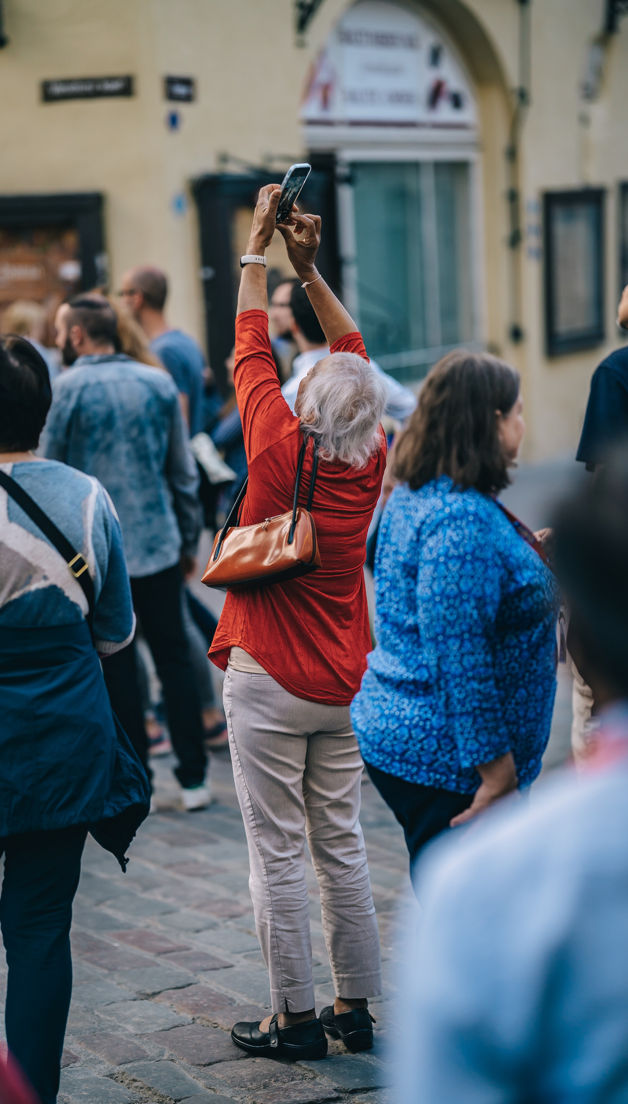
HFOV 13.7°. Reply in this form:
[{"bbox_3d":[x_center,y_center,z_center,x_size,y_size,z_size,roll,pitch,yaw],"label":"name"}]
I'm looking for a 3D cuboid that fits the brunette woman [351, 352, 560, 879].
[{"bbox_3d":[0.278,0.405,5.050,0.410,1.580,0.500,-3,5,-25],"label":"brunette woman"}]

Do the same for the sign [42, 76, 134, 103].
[{"bbox_3d":[-1.964,-4.020,22.600,0.850,0.195,0.030,0,5,17],"label":"sign"}]

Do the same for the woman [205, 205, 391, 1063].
[{"bbox_3d":[-0.037,0.166,5.900,0.430,1.965,0.470,-4,6,-30],"label":"woman"}]

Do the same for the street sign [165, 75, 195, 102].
[{"bbox_3d":[-1.163,-4.008,22.600,0.030,0.210,0.350,4,7,45],"label":"street sign"}]

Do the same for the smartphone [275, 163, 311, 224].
[{"bbox_3d":[-0.061,-0.822,6.000,0.011,0.149,0.073,33,17,27],"label":"smartphone"}]

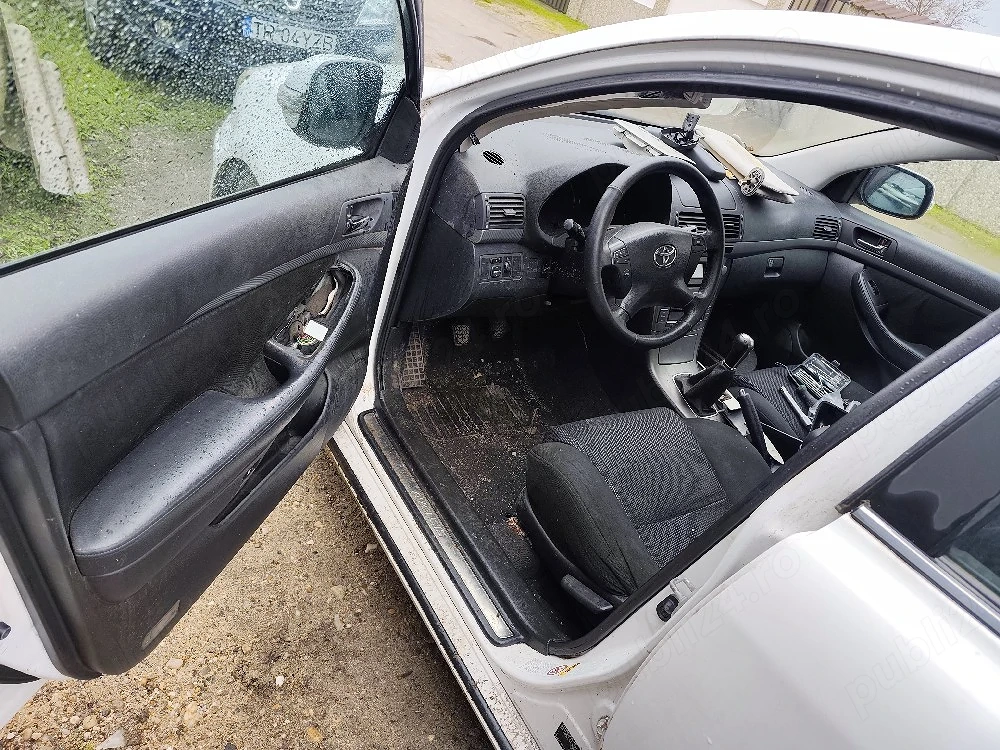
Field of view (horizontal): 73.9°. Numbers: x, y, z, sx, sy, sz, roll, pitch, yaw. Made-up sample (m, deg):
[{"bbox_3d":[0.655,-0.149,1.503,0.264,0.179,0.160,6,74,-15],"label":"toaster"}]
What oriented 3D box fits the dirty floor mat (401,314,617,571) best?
[{"bbox_3d":[0.073,0.169,1.788,0.500,0.100,0.780,-6,35,-32],"label":"dirty floor mat"}]

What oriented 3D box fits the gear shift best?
[{"bbox_3d":[0.562,-0.026,1.697,0.120,0.200,0.170,-6,35,-32],"label":"gear shift"}]

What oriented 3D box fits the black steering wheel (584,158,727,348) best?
[{"bbox_3d":[0.311,-0.249,1.362,0.380,0.380,0.120,-6,13,-32],"label":"black steering wheel"}]

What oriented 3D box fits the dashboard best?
[{"bbox_3d":[0.382,-0.436,1.902,1.440,0.470,0.560,-6,35,-32],"label":"dashboard"}]

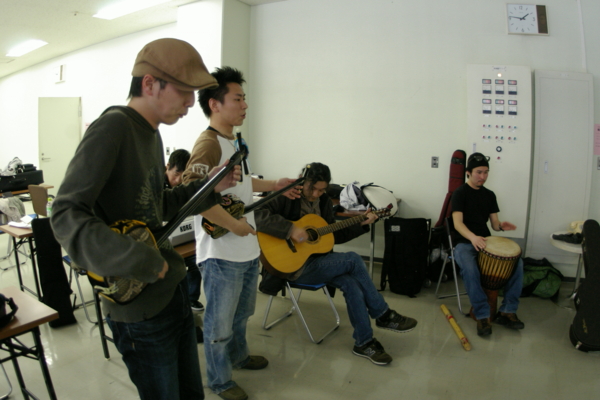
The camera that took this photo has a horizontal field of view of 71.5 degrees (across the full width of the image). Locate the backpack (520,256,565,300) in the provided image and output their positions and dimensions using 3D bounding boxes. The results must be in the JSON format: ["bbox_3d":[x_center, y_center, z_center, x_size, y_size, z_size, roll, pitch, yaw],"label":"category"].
[{"bbox_3d":[2.083,0.697,3.700,0.500,0.330,0.320,3,9,21],"label":"backpack"}]

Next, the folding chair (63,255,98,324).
[{"bbox_3d":[-1.577,0.512,3.361,0.480,0.770,0.450,6,11,37],"label":"folding chair"}]

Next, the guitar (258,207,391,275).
[{"bbox_3d":[0.220,0.216,2.931,1.020,0.385,0.115,-19,-10,-22],"label":"guitar"}]

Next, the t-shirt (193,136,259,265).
[{"bbox_3d":[-0.397,-0.003,2.220,0.270,0.660,0.450,5,9,30],"label":"t-shirt"}]

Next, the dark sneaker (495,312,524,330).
[{"bbox_3d":[1.525,0.877,3.044,0.105,0.110,0.280,-7,11,-38],"label":"dark sneaker"}]

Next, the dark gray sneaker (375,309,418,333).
[{"bbox_3d":[0.621,0.775,2.680,0.285,0.120,0.110,6,10,34],"label":"dark gray sneaker"}]

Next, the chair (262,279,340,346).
[{"bbox_3d":[0.039,0.554,2.980,0.480,0.760,0.460,4,9,28],"label":"chair"}]

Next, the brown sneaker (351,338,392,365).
[{"bbox_3d":[0.455,0.946,2.619,0.105,0.110,0.285,-9,12,-44],"label":"brown sneaker"}]

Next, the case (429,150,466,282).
[{"bbox_3d":[1.523,0.162,4.080,0.420,1.250,0.160,5,5,33],"label":"case"}]

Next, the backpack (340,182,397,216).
[{"bbox_3d":[0.666,-0.005,4.050,0.450,0.330,0.420,8,11,44],"label":"backpack"}]

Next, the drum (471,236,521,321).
[{"bbox_3d":[1.414,0.591,3.060,0.340,0.600,0.340,-8,20,-37],"label":"drum"}]

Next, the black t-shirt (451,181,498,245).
[{"bbox_3d":[1.401,0.117,3.365,0.430,0.520,0.260,-3,9,-17],"label":"black t-shirt"}]

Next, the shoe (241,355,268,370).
[{"bbox_3d":[-0.320,0.965,2.550,0.280,0.100,0.100,0,9,-1],"label":"shoe"}]

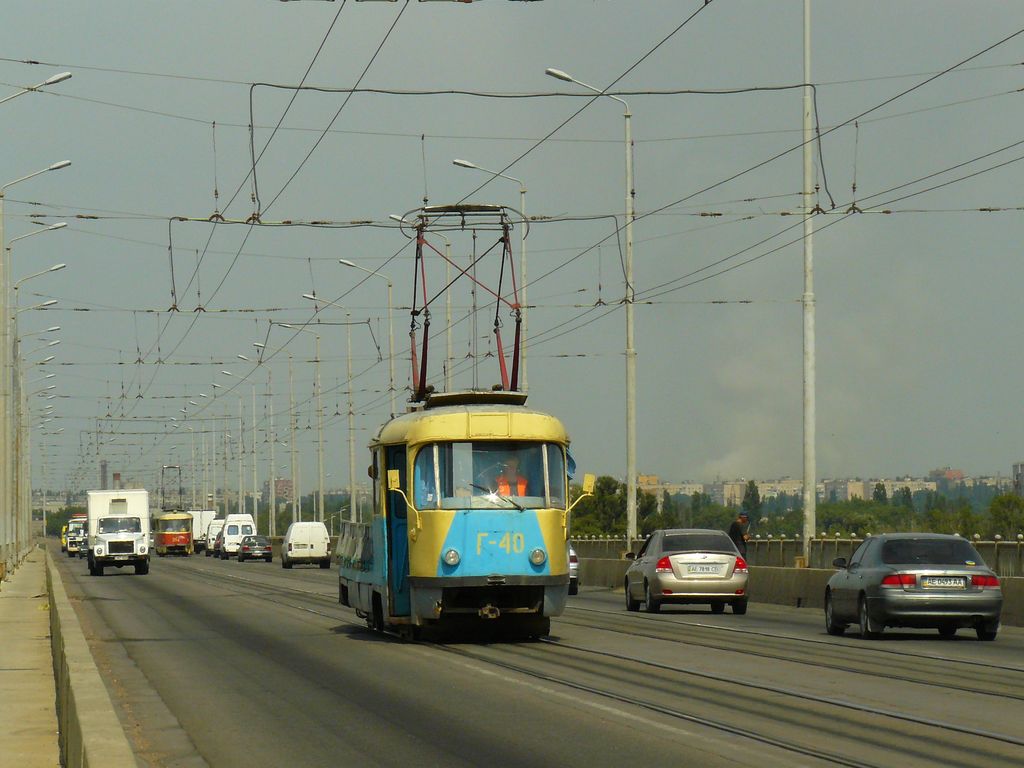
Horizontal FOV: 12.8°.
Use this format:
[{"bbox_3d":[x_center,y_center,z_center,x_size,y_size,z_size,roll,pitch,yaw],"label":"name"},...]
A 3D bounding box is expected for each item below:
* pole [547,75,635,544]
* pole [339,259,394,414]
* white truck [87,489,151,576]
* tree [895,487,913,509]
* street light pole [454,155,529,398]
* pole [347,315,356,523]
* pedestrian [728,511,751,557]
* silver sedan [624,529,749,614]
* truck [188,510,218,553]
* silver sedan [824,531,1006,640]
[{"bbox_3d":[2.194,-1.655,125.003,2.480,14.060,0.320,0,-2,-6],"label":"pole"},{"bbox_3d":[-6.636,1.246,210.299,2.720,13.960,0.320,0,-2,-6],"label":"pole"},{"bbox_3d":[-14.596,5.462,169.106,2.300,3.200,6.400,0,-2,-6],"label":"white truck"},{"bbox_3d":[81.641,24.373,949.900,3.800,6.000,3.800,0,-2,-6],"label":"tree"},{"bbox_3d":[-0.707,-0.624,153.437,2.580,13.900,0.320,0,-2,-6],"label":"street light pole"},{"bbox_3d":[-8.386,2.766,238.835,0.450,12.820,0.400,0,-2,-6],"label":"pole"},{"bbox_3d":[5.205,3.810,104.008,0.550,1.740,0.500,1,-2,-20],"label":"pedestrian"},{"bbox_3d":[3.043,3.303,80.267,1.735,1.470,4.480,0,-2,-6],"label":"silver sedan"},{"bbox_3d":[-24.995,11.928,367.679,2.400,3.400,7.000,0,-2,-6],"label":"truck"},{"bbox_3d":[5.301,2.686,60.705,1.750,1.400,4.690,0,-2,-6],"label":"silver sedan"}]

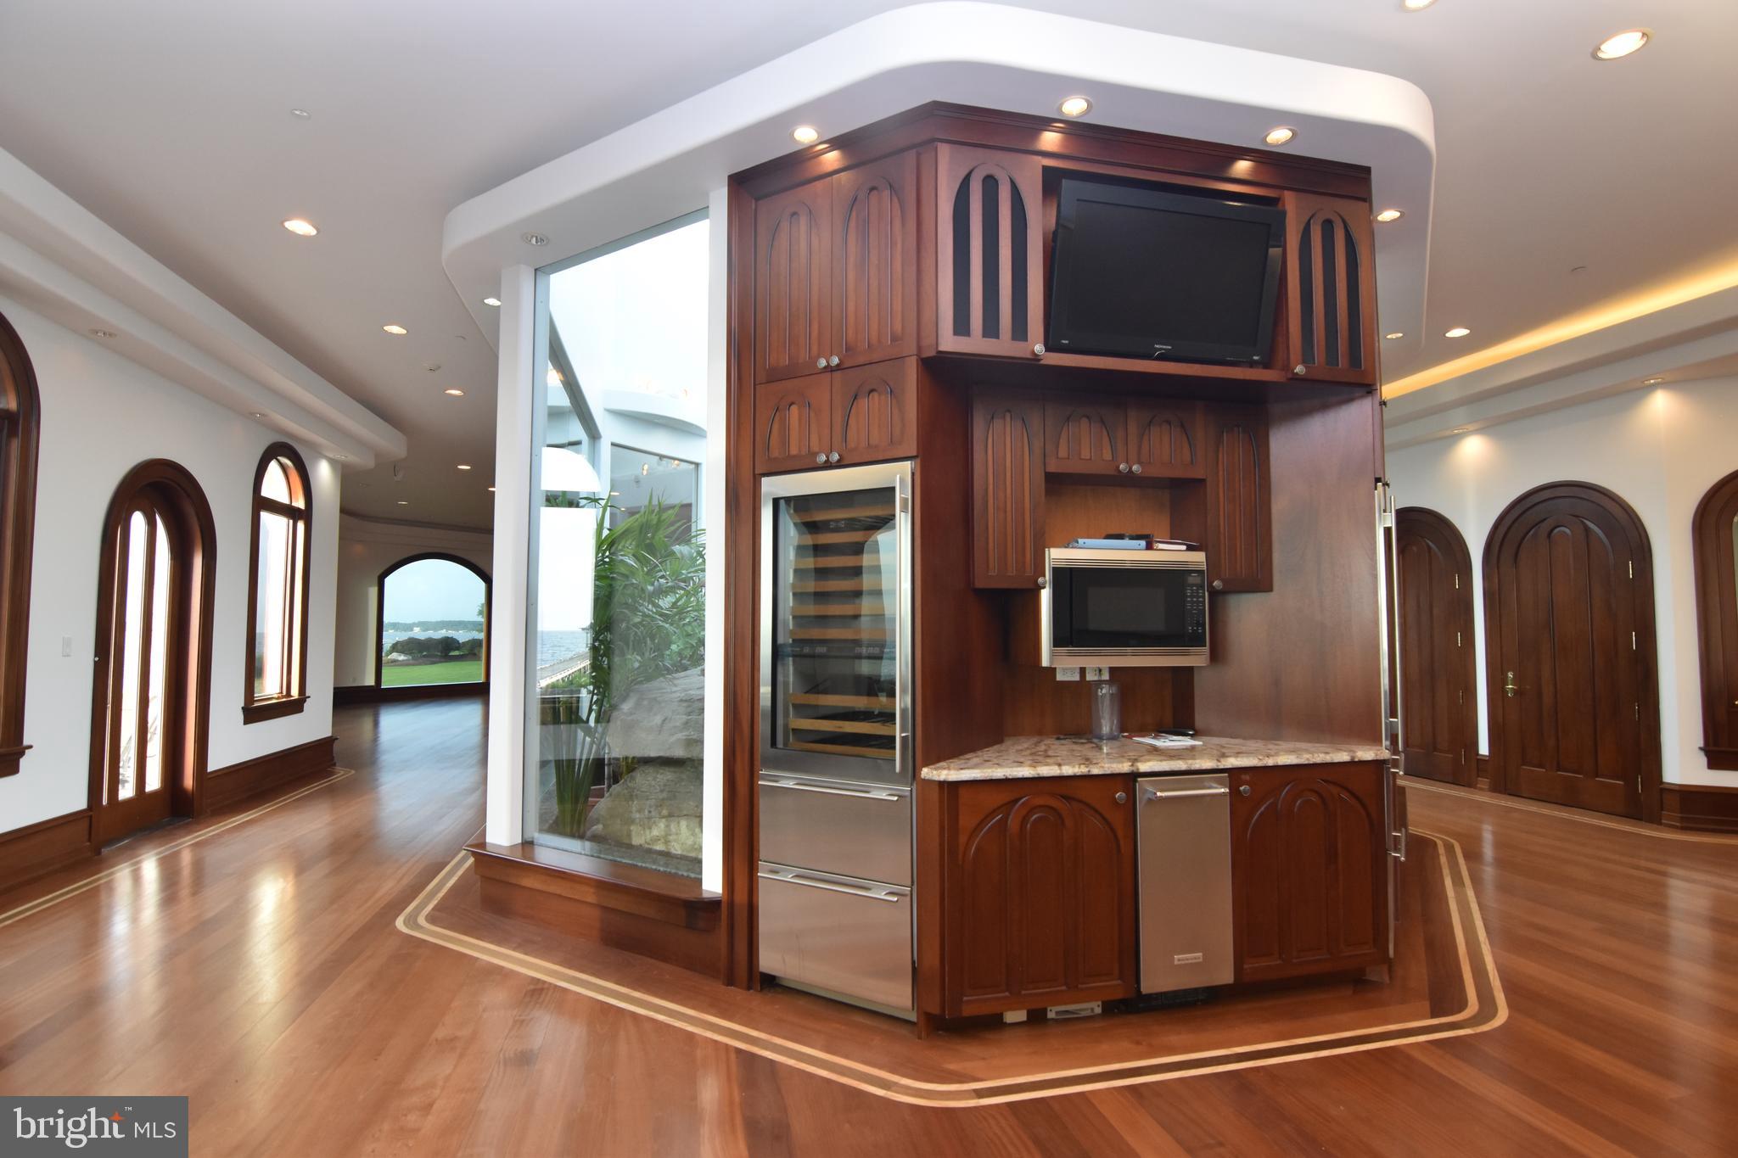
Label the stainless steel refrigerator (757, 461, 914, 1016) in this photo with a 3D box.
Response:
[{"bbox_3d":[0.001,0.602,3.198,0.690,2.020,0.620,-2,-4,29],"label":"stainless steel refrigerator"}]

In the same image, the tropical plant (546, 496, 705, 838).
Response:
[{"bbox_3d":[-1.420,0.548,4.575,0.950,1.950,0.900,-2,-4,30],"label":"tropical plant"}]

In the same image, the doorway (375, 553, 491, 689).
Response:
[{"bbox_3d":[-8.387,0.780,14.931,0.220,2.560,2.130,-3,-4,35],"label":"doorway"}]

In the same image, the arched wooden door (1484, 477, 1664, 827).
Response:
[{"bbox_3d":[5.396,0.496,6.000,0.100,2.520,1.100,1,-3,-20],"label":"arched wooden door"}]

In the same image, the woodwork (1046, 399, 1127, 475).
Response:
[{"bbox_3d":[0.906,-0.593,3.244,0.358,0.312,0.035,1,-4,-11],"label":"woodwork"}]

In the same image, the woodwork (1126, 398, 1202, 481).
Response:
[{"bbox_3d":[1.337,-0.625,3.484,0.395,0.345,0.050,1,-3,-13],"label":"woodwork"}]

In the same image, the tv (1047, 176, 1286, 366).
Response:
[{"bbox_3d":[1.213,-1.228,3.181,1.006,0.633,0.100,1,8,-12],"label":"tv"}]

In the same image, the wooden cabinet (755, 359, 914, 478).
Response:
[{"bbox_3d":[-0.039,-0.612,3.179,0.732,0.371,0.450,-2,-3,29],"label":"wooden cabinet"}]

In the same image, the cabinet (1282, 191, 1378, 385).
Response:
[{"bbox_3d":[1.859,-1.166,3.127,0.410,0.750,0.060,1,-4,-12],"label":"cabinet"}]

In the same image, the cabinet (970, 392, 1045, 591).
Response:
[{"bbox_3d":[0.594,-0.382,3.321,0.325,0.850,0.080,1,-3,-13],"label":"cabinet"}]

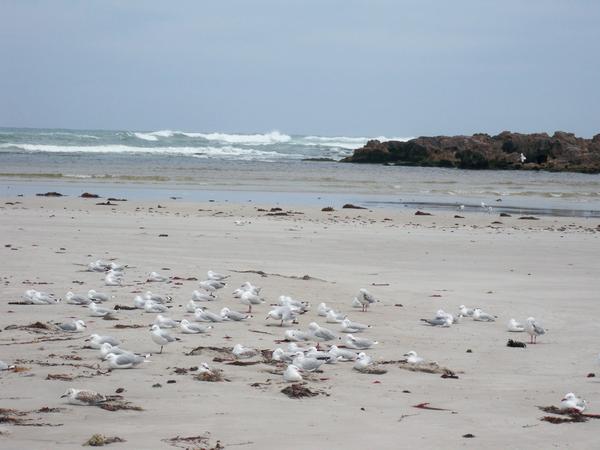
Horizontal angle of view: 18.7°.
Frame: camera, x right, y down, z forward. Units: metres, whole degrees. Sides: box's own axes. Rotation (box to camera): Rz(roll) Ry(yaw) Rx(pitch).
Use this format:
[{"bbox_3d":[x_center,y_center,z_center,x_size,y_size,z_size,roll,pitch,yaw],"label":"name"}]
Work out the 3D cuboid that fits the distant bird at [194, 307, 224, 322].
[{"bbox_3d":[-0.919,0.919,18.509,0.380,0.140,0.135,1,3,-8],"label":"distant bird"}]

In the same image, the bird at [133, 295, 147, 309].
[{"bbox_3d":[-1.669,0.839,19.803,0.380,0.140,0.135,-1,4,-37],"label":"bird"}]

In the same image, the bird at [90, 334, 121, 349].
[{"bbox_3d":[-1.981,1.187,18.462,0.385,0.160,0.140,1,3,-18],"label":"bird"}]

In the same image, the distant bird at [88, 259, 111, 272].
[{"bbox_3d":[-2.747,0.566,25.017,0.330,0.137,0.130,0,3,-36],"label":"distant bird"}]

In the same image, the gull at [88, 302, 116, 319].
[{"bbox_3d":[-2.040,0.876,18.938,0.350,0.150,0.130,0,3,-31],"label":"gull"}]

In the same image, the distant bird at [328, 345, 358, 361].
[{"bbox_3d":[0.432,1.263,17.887,0.350,0.160,0.140,0,3,-24],"label":"distant bird"}]

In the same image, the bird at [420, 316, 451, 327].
[{"bbox_3d":[1.657,1.171,22.089,0.370,0.155,0.140,3,3,22],"label":"bird"}]

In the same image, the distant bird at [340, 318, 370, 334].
[{"bbox_3d":[0.546,0.989,17.843,0.380,0.140,0.135,0,3,-28],"label":"distant bird"}]

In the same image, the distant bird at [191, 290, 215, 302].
[{"bbox_3d":[-1.343,0.994,25.393,0.350,0.155,0.140,0,3,-23],"label":"distant bird"}]

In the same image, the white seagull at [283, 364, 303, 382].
[{"bbox_3d":[-0.062,1.358,16.689,0.145,0.163,0.340,2,3,18],"label":"white seagull"}]

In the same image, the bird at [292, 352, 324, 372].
[{"bbox_3d":[0.075,1.124,15.036,0.340,0.170,0.140,0,3,-28],"label":"bird"}]

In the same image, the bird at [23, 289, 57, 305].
[{"bbox_3d":[-3.331,0.930,23.503,0.380,0.200,0.150,0,3,-22],"label":"bird"}]

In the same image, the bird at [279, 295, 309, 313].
[{"bbox_3d":[-0.088,1.002,23.375,0.370,0.199,0.140,0,3,-28],"label":"bird"}]

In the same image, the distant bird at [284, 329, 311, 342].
[{"bbox_3d":[-0.012,1.021,16.882,0.370,0.135,0.135,0,3,-28],"label":"distant bird"}]

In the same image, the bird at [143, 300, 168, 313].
[{"bbox_3d":[-1.535,0.869,19.593,0.330,0.134,0.130,-1,4,-42],"label":"bird"}]

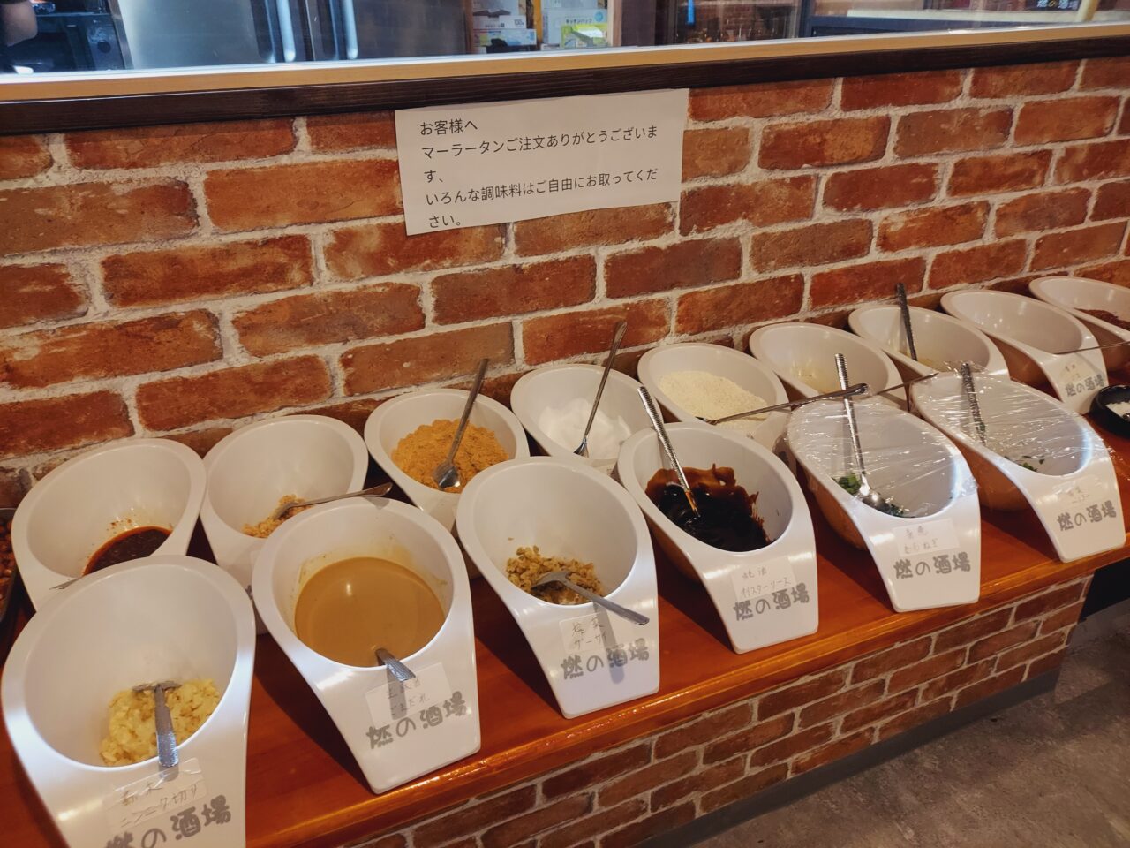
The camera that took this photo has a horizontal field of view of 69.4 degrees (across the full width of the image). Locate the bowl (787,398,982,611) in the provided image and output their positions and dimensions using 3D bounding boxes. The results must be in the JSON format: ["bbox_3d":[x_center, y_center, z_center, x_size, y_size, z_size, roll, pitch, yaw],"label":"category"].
[{"bbox_3d":[0.287,0.060,0.751,0.149,0.082,0.228,-5,28,-8],"label":"bowl"}]

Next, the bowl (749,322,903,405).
[{"bbox_3d":[0.284,-0.040,0.896,0.140,0.084,0.216,-11,29,-19],"label":"bowl"}]

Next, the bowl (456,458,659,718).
[{"bbox_3d":[-0.004,0.107,0.623,0.140,0.084,0.216,-10,29,-17],"label":"bowl"}]

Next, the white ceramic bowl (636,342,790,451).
[{"bbox_3d":[0.164,-0.009,0.887,0.149,0.082,0.228,-10,29,-16],"label":"white ceramic bowl"}]

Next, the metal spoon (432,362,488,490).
[{"bbox_3d":[-0.092,-0.004,0.772,0.028,0.020,0.173,3,46,8],"label":"metal spoon"}]

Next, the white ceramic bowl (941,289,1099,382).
[{"bbox_3d":[0.548,-0.095,0.991,0.140,0.084,0.216,-13,29,-22],"label":"white ceramic bowl"}]

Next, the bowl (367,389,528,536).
[{"bbox_3d":[-0.106,0.048,0.788,0.149,0.082,0.228,-14,31,-23],"label":"bowl"}]

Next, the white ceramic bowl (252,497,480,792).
[{"bbox_3d":[-0.142,0.145,0.606,0.149,0.082,0.228,-14,31,-23],"label":"white ceramic bowl"}]

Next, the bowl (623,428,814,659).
[{"bbox_3d":[0.122,0.078,0.674,0.140,0.084,0.216,-10,28,-17],"label":"bowl"}]

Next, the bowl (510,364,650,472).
[{"bbox_3d":[0.025,0.018,0.794,0.140,0.084,0.216,-11,29,-18],"label":"bowl"}]

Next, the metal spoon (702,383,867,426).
[{"bbox_3d":[0.224,-0.017,0.836,0.178,0.024,0.032,-8,28,-1],"label":"metal spoon"}]

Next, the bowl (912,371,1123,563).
[{"bbox_3d":[0.436,0.029,0.805,0.149,0.082,0.228,-10,29,-16],"label":"bowl"}]

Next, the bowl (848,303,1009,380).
[{"bbox_3d":[0.416,-0.067,0.943,0.140,0.084,0.216,-12,29,-20],"label":"bowl"}]

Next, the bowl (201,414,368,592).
[{"bbox_3d":[-0.237,0.071,0.702,0.140,0.084,0.216,-7,28,-11],"label":"bowl"}]

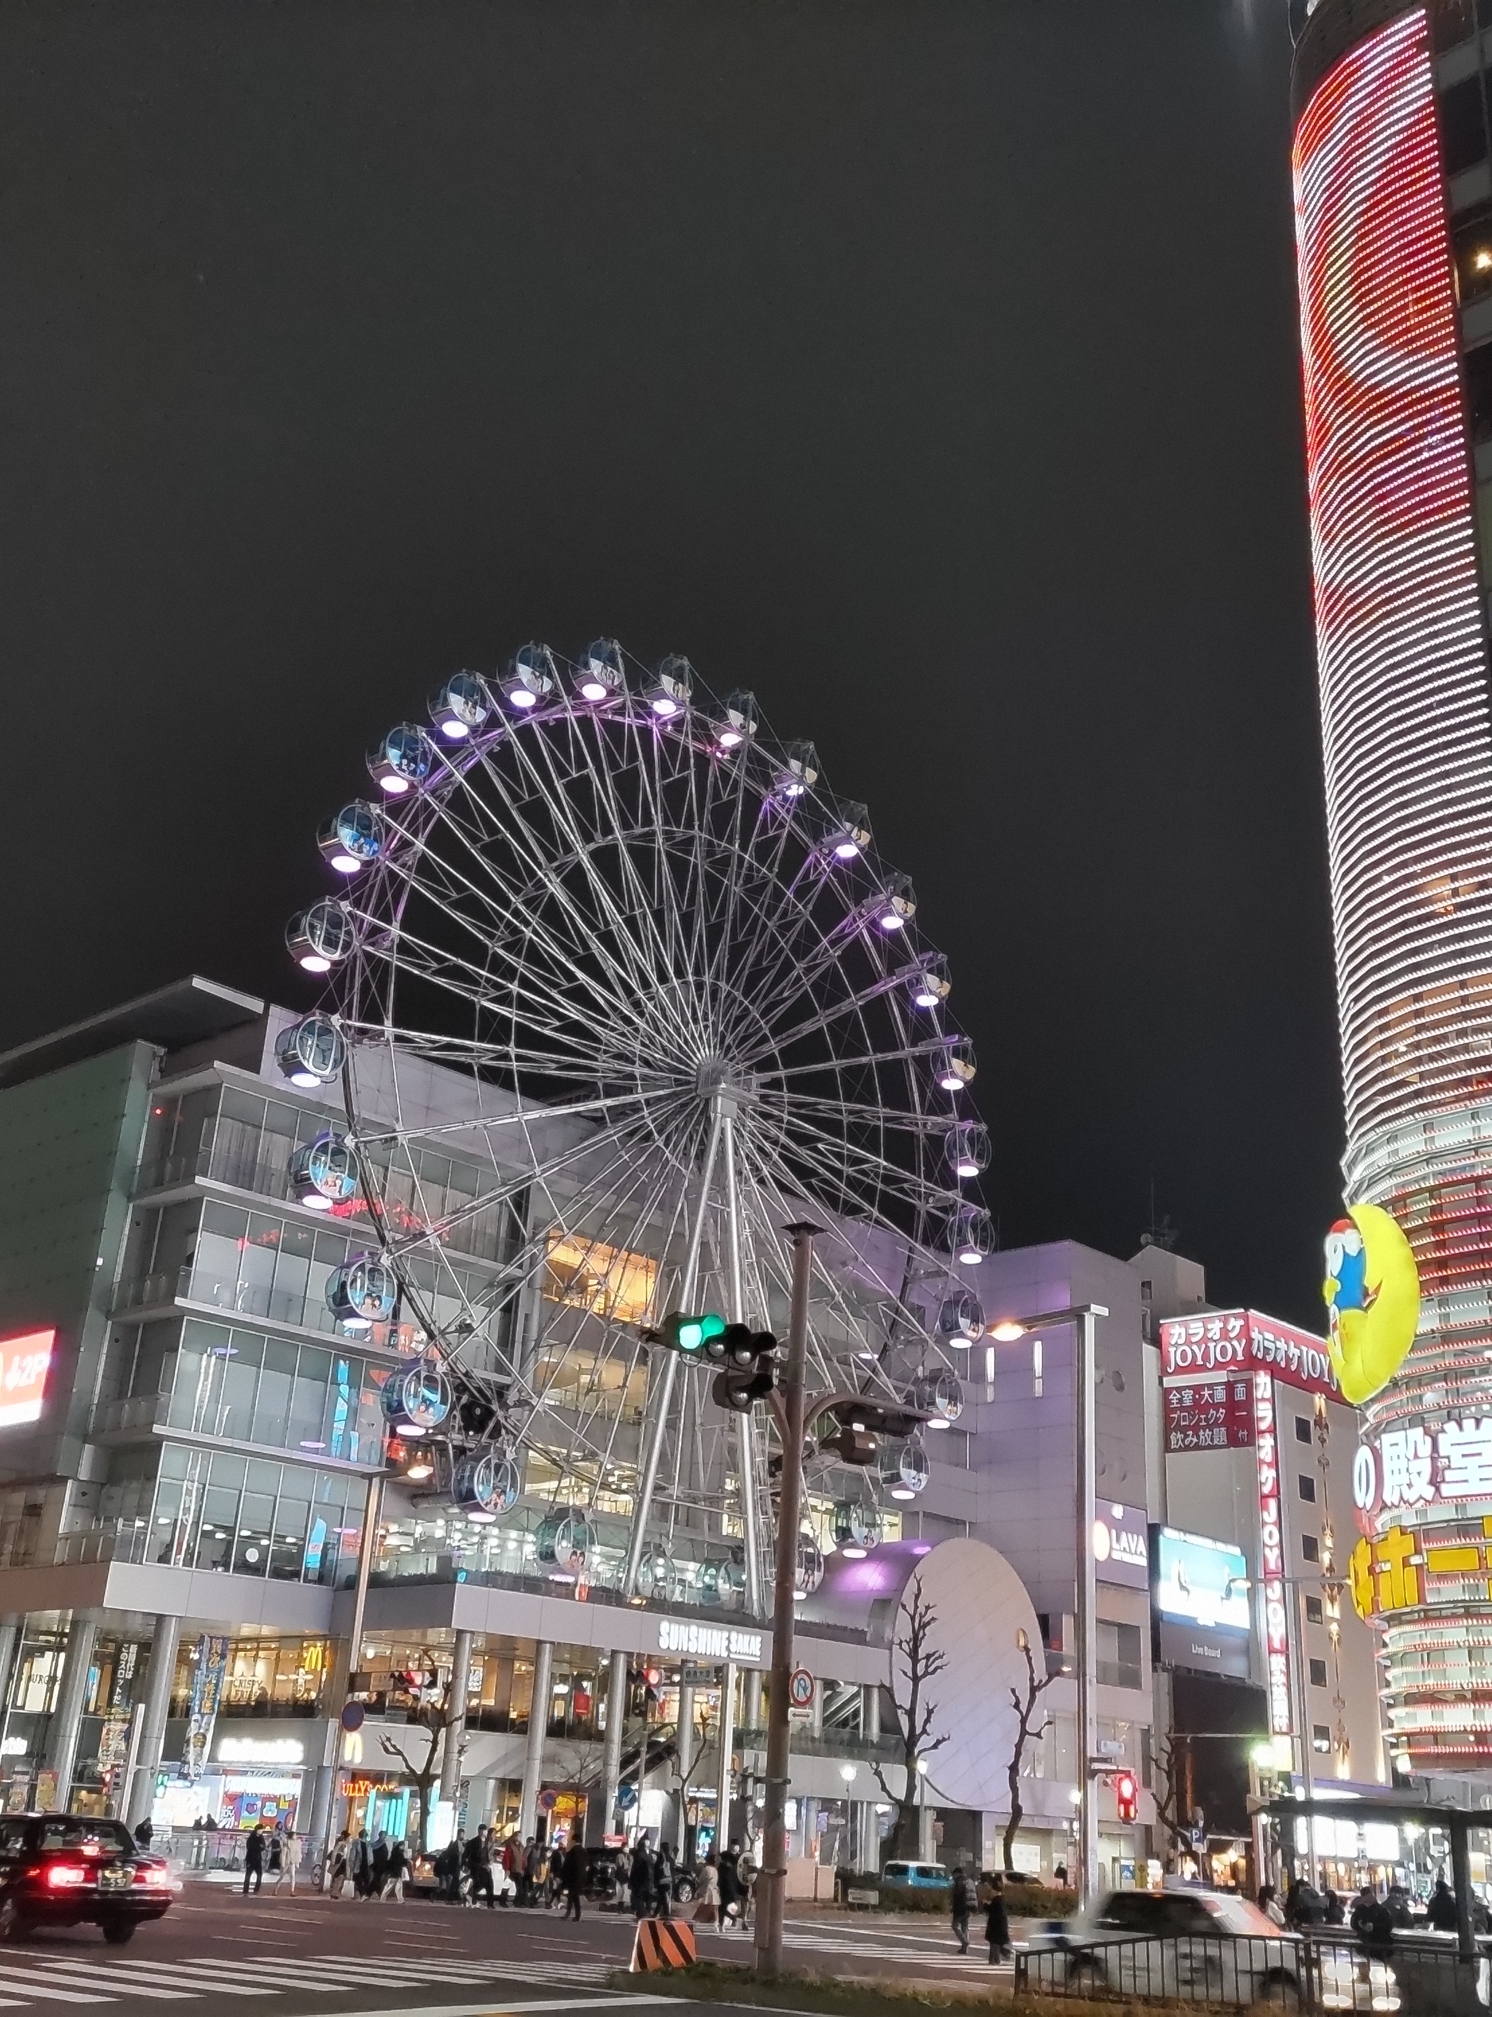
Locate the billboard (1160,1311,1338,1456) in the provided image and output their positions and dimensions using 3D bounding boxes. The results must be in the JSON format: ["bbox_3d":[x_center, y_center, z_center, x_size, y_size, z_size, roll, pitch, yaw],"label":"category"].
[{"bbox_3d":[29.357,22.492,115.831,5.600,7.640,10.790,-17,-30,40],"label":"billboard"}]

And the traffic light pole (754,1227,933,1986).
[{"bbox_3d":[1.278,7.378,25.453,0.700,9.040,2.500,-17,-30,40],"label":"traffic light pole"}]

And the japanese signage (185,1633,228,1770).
[{"bbox_3d":[-18.624,23.976,69.533,0.250,4.650,1.100,-17,-30,40],"label":"japanese signage"}]

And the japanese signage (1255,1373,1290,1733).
[{"bbox_3d":[28.013,28.533,107.129,1.100,18.480,0.400,-17,-30,40],"label":"japanese signage"}]

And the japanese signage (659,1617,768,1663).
[{"bbox_3d":[-1.148,23.607,75.232,0.250,1.000,5.700,-17,-30,40],"label":"japanese signage"}]

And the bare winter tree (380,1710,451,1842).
[{"bbox_3d":[-9.370,22.159,57.417,2.200,5.000,2.000,6,-22,-6],"label":"bare winter tree"}]

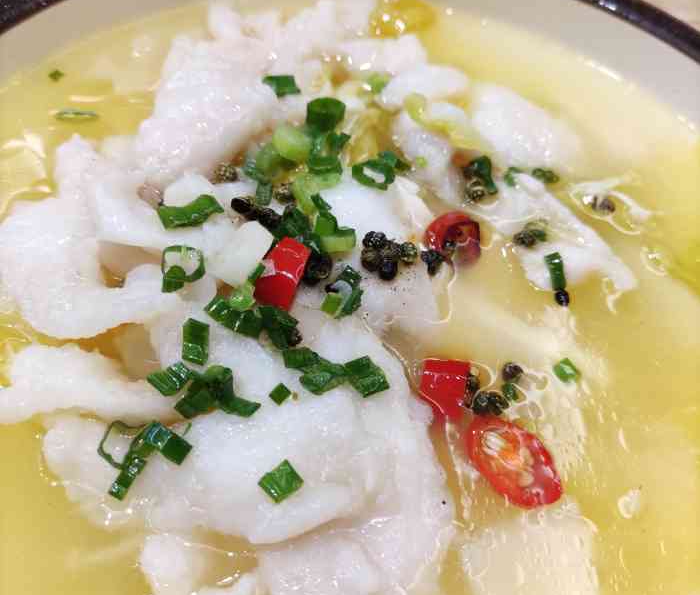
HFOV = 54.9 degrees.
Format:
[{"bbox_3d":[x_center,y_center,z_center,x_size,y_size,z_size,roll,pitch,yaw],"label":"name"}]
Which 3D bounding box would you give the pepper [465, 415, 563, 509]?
[{"bbox_3d":[0.035,0.035,0.145,0.014,0.008,0.024,-31,61,-25],"label":"pepper"}]

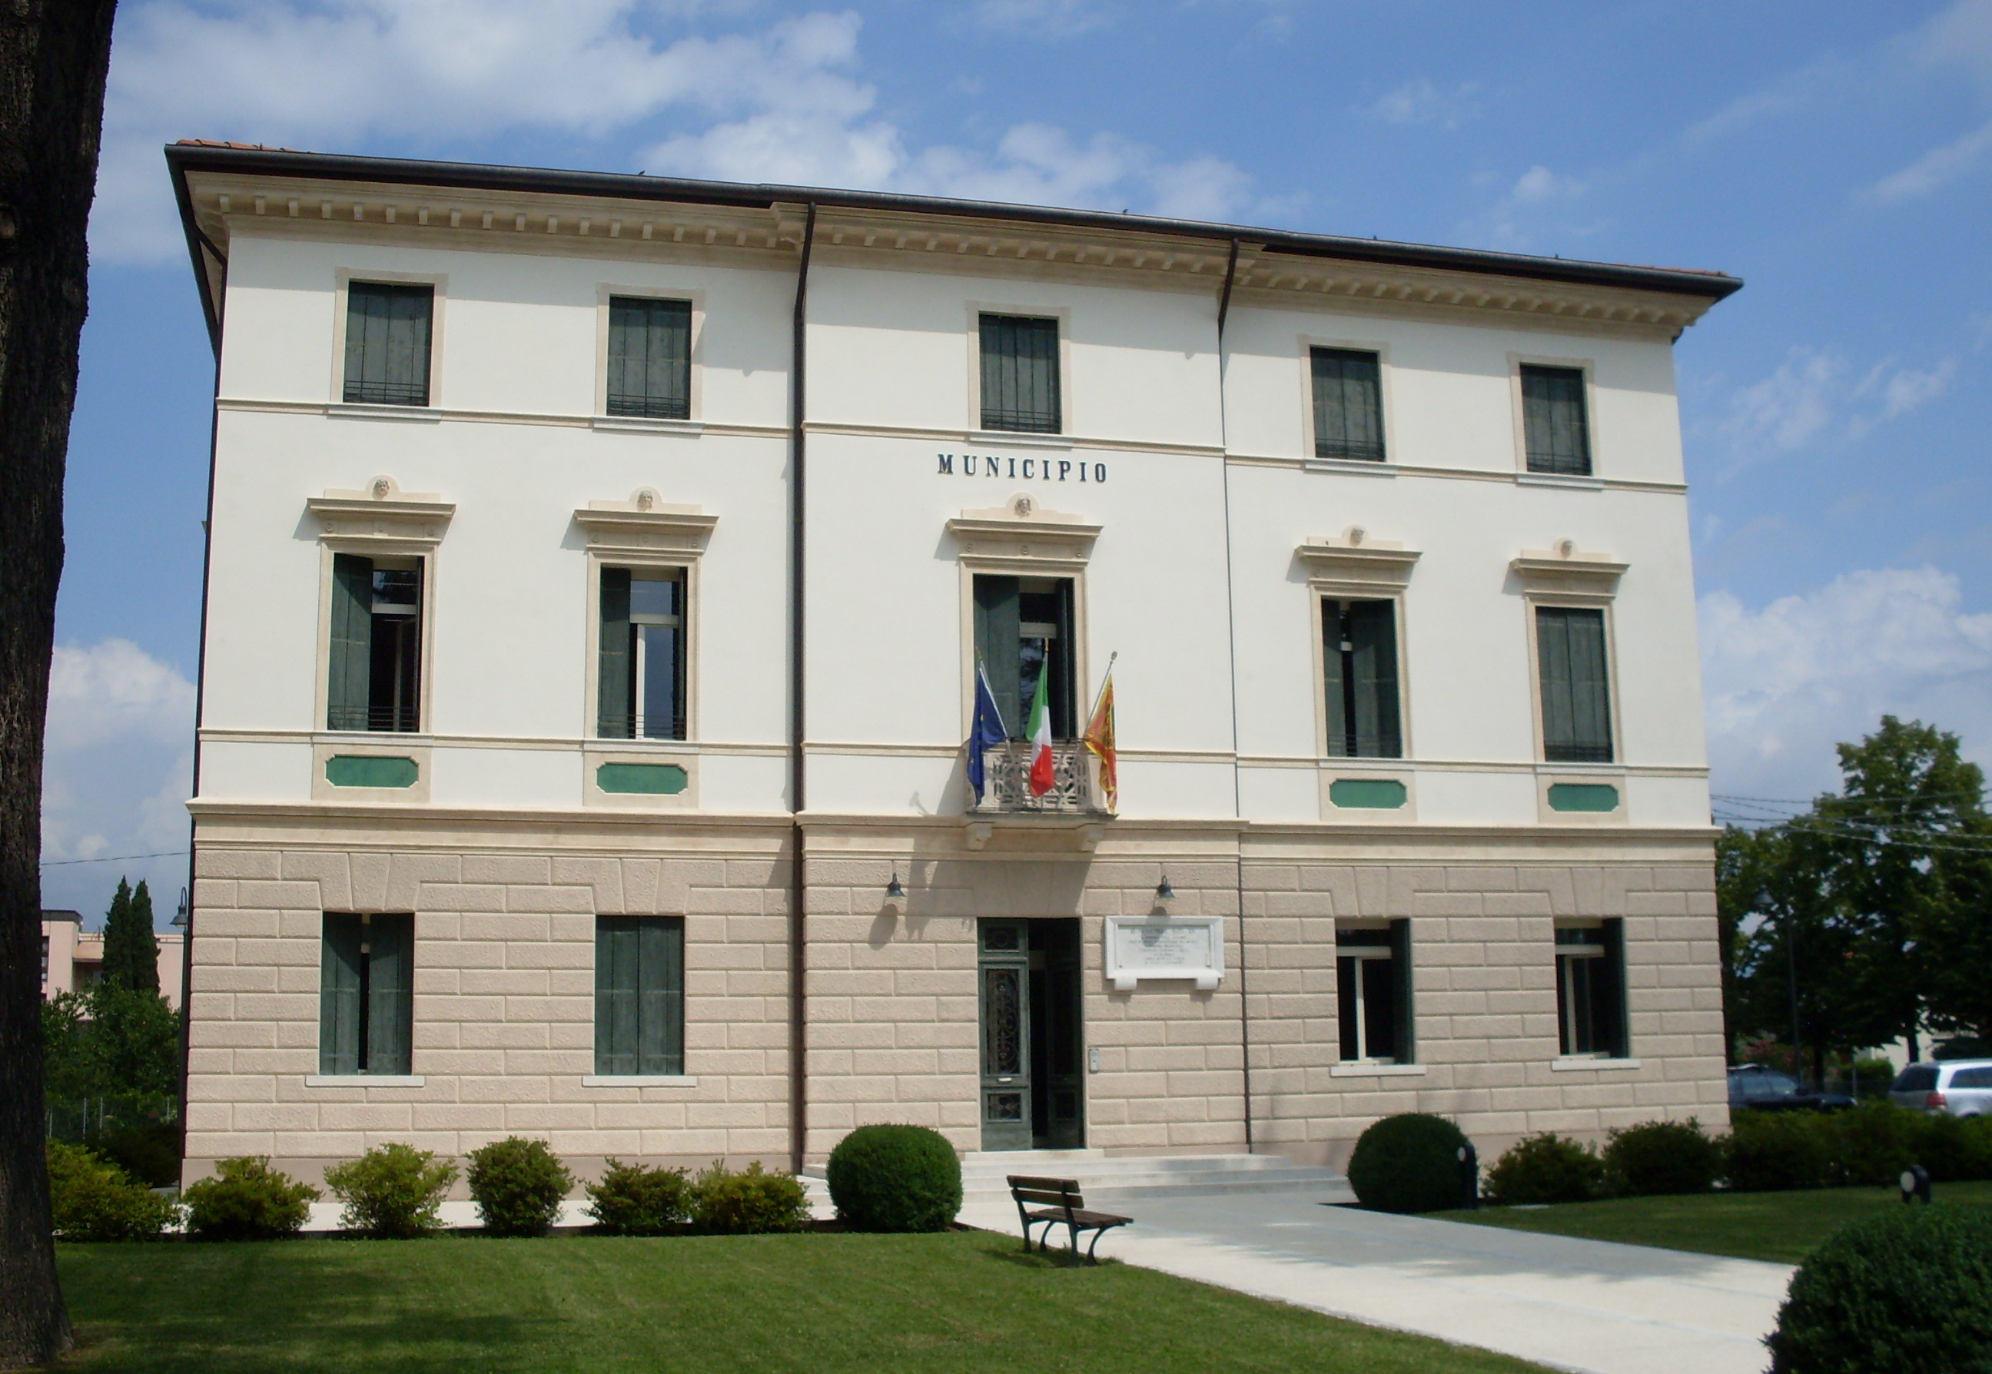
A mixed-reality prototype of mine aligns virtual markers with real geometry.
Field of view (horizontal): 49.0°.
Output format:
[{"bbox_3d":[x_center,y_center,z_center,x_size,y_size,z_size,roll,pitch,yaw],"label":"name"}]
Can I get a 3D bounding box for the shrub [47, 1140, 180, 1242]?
[{"bbox_3d":[-9.012,5.088,22.100,1.526,1.023,1.300,2,-11,-14],"label":"shrub"}]

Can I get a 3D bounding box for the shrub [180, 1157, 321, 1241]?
[{"bbox_3d":[-7.594,5.214,22.300,1.397,0.844,1.300,2,-11,-14],"label":"shrub"}]

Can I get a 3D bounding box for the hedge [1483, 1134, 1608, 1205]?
[{"bbox_3d":[6.388,5.603,25.444,1.404,0.777,1.263,2,-11,-15],"label":"hedge"}]

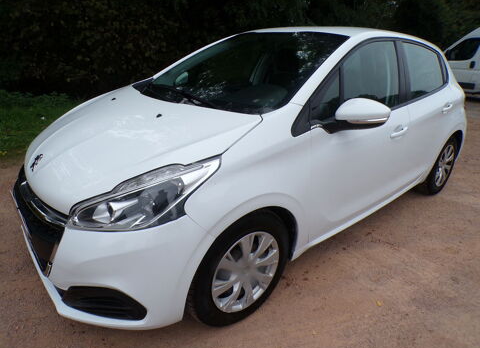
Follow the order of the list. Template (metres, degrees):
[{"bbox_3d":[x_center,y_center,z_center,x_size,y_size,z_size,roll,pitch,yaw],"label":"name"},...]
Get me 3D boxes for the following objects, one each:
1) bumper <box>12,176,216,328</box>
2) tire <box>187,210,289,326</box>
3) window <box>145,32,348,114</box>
[{"bbox_3d":[-0.880,0.194,1.782,0.585,0.550,1.720,-16,27,-39],"label":"bumper"},{"bbox_3d":[-0.025,0.433,1.637,0.618,0.617,0.195,-16,27,-39],"label":"tire"},{"bbox_3d":[-0.053,-0.738,2.175,1.000,0.130,1.320,-39,40,-25],"label":"window"}]

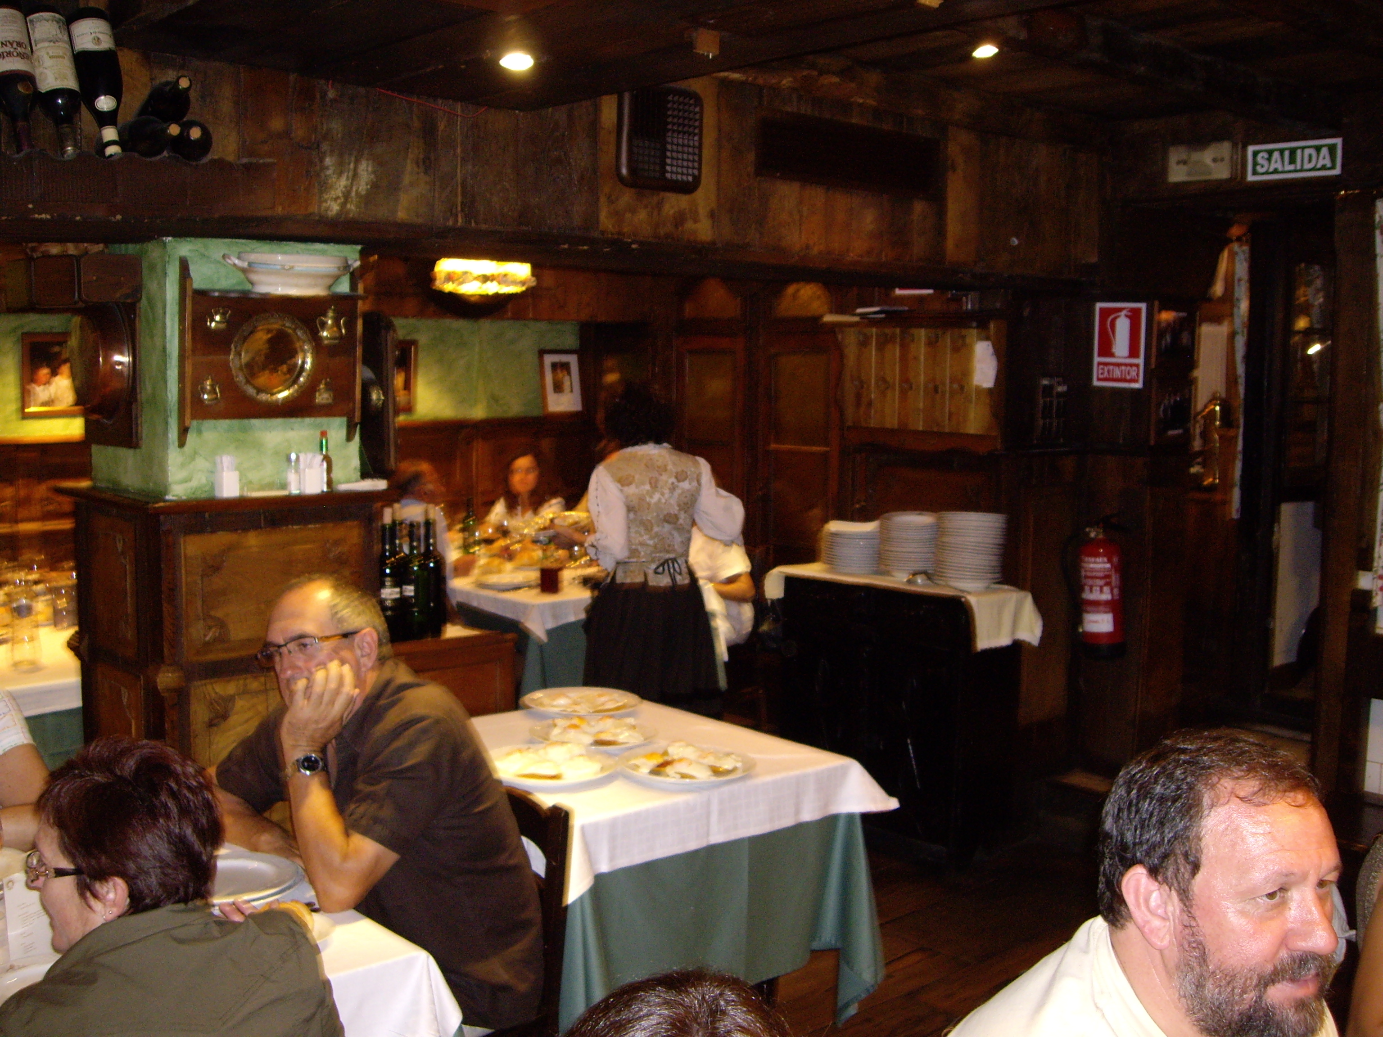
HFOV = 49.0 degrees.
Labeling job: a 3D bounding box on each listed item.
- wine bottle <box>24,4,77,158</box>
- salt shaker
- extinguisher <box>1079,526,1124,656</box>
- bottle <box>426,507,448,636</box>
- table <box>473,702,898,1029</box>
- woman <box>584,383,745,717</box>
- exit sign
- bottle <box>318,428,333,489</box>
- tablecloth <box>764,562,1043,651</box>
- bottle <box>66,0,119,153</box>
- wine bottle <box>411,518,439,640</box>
[{"bbox_3d":[-1.339,-0.926,3.200,0.076,0.300,0.076,-9,2,0],"label":"wine bottle"},{"bbox_3d":[-0.995,-0.089,3.250,0.044,0.090,0.044,-5,7,-42],"label":"salt shaker"},{"bbox_3d":[1.453,0.246,5.360,0.155,0.500,0.165,-6,9,-44],"label":"extinguisher"},{"bbox_3d":[-0.663,0.135,3.900,0.075,0.325,0.075,-5,9,-40],"label":"bottle"},{"bbox_3d":[-0.188,0.881,3.357,0.750,0.760,0.820,-5,9,-40],"label":"table"},{"bbox_3d":[-0.106,0.336,5.124,0.510,1.560,0.420,-1,6,-14],"label":"woman"},{"bbox_3d":[1.867,-1.111,4.700,0.010,0.110,0.300,-6,9,-44],"label":"exit sign"},{"bbox_3d":[-0.838,-0.132,3.480,0.037,0.142,0.037,-5,9,-40],"label":"bottle"},{"bbox_3d":[0.736,0.307,5.405,0.950,0.190,0.370,6,8,44],"label":"tablecloth"},{"bbox_3d":[-1.154,-0.853,2.970,0.083,0.298,0.083,-11,-9,-11],"label":"bottle"},{"bbox_3d":[-0.688,0.154,3.830,0.075,0.300,0.075,-5,9,-40],"label":"wine bottle"}]

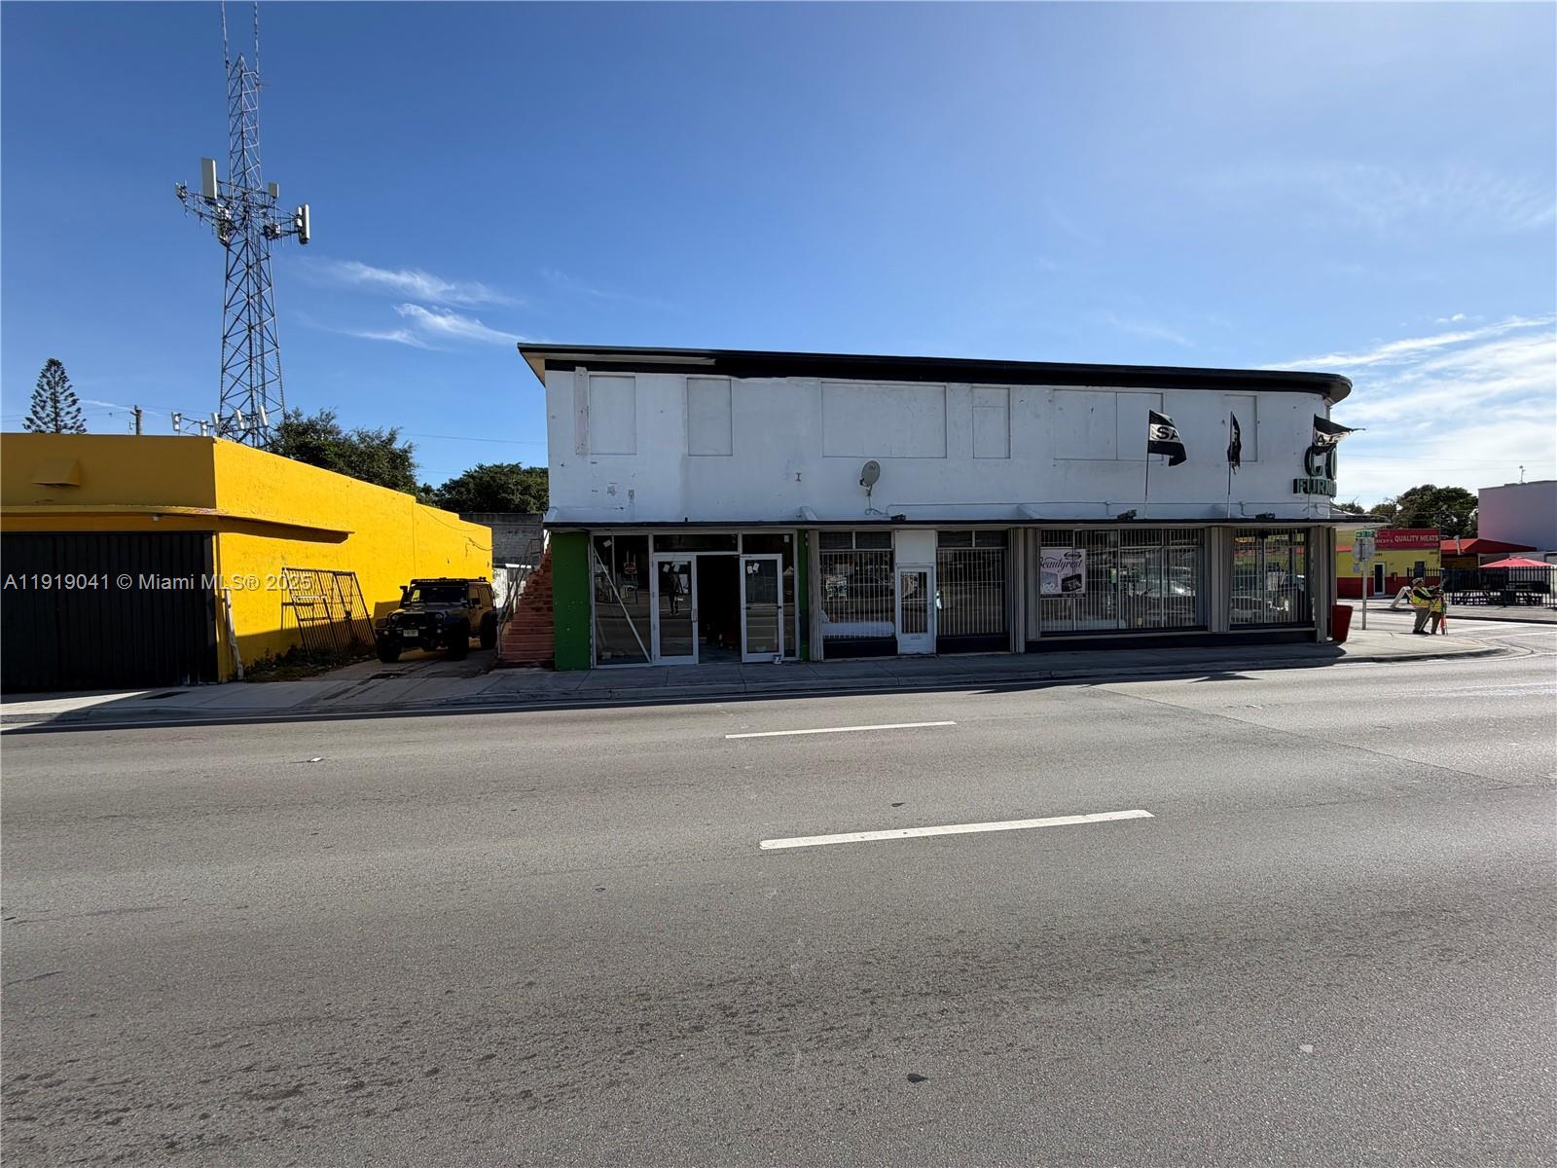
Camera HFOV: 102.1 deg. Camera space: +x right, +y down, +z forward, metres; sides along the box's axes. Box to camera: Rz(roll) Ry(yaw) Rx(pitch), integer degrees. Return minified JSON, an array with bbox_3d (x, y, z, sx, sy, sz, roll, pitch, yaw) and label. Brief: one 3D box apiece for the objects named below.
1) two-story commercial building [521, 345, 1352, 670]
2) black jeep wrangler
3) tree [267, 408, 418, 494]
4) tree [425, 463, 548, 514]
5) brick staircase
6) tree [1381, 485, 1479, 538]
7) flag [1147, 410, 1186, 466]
[{"bbox_3d":[3.909,-1.744,20.849,20.020,6.463,14.800,-1,1,-9],"label":"two-story commercial building"},{"bbox_3d":[-8.513,0.829,15.874,1.950,1.930,4.100,-1,1,-9],"label":"black jeep wrangler"},{"bbox_3d":[-21.945,-3.532,32.087,8.000,10.555,8.000,-1,1,-9],"label":"tree"},{"bbox_3d":[-19.477,-3.331,43.080,9.500,9.704,9.500,-1,1,-9],"label":"tree"},{"bbox_3d":[-5.993,0.121,17.052,1.400,3.200,6.000,-1,1,-9],"label":"brick staircase"},{"bbox_3d":[51.885,-3.847,50.067,9.000,8.052,9.000,-1,1,-9],"label":"tree"},{"bbox_3d":[8.541,-3.208,13.839,0.800,1.120,0.350,-1,1,-9],"label":"flag"}]

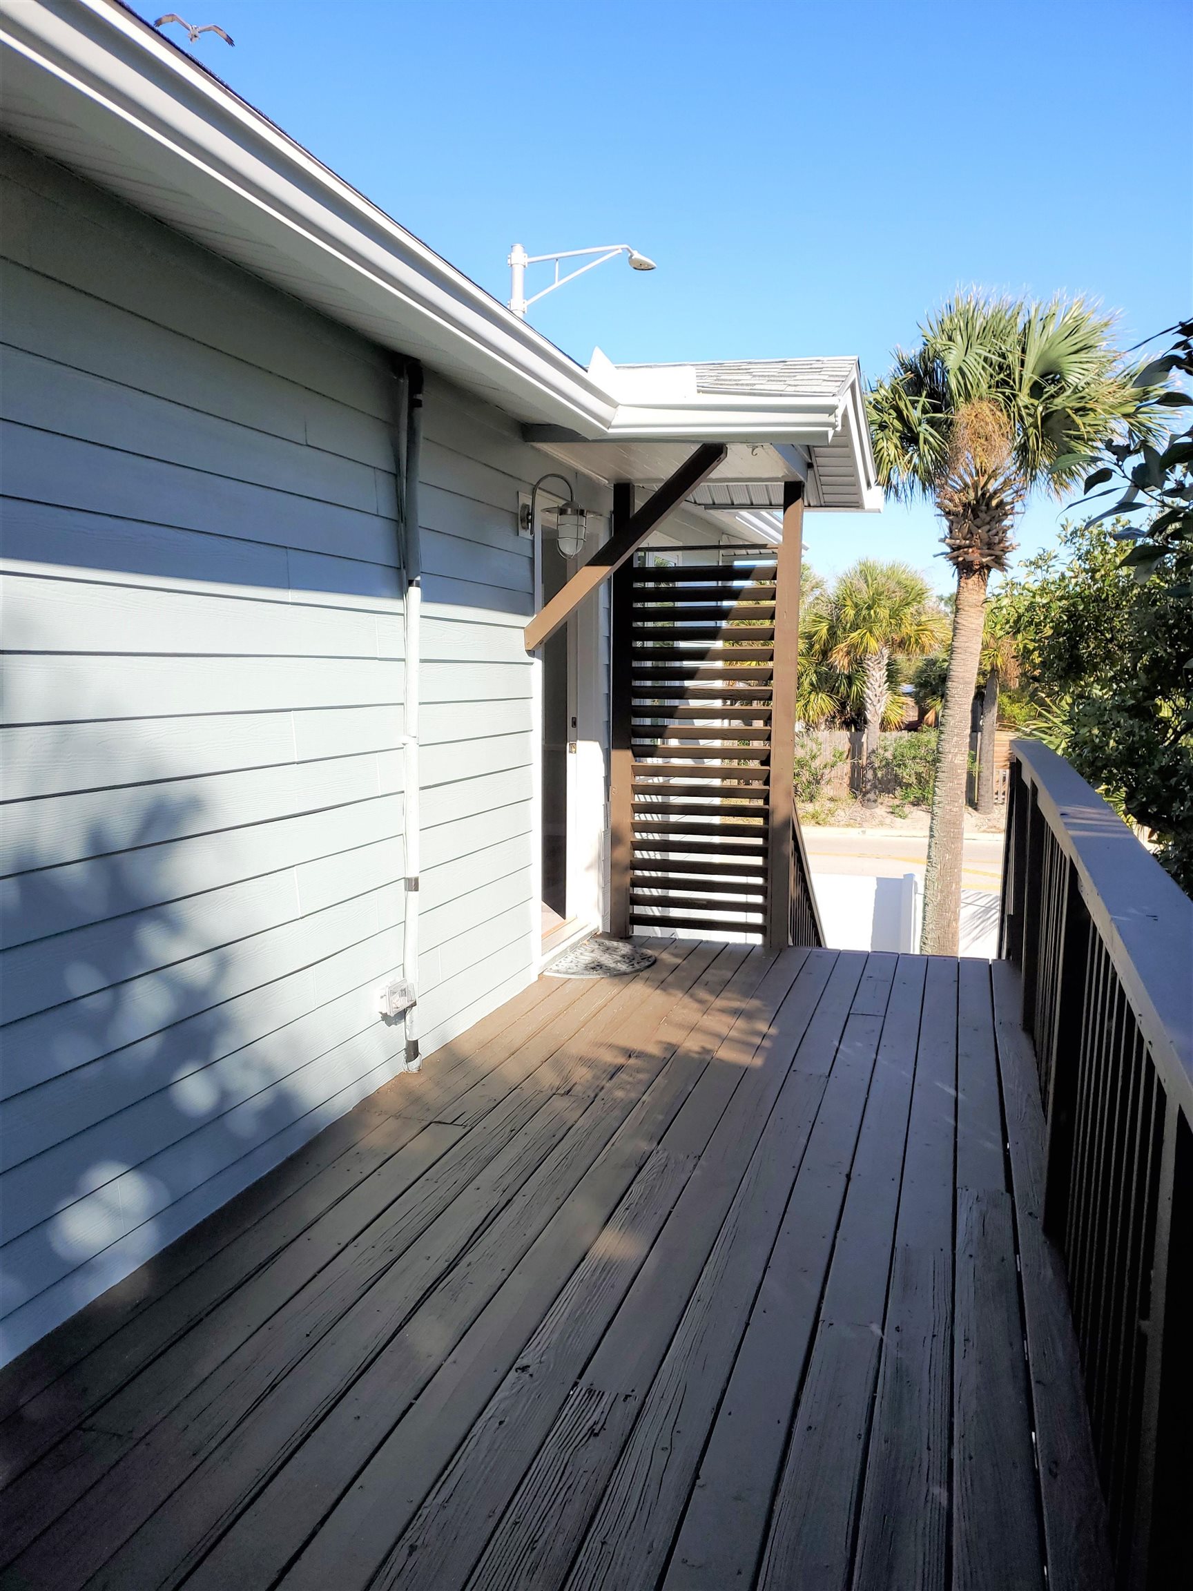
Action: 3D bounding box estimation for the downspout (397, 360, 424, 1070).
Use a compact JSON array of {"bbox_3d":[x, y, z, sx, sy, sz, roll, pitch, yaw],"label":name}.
[{"bbox_3d":[-0.640,-0.248,4.134,0.065,2.490,0.065,2,6,17],"label":"downspout"}]

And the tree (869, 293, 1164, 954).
[{"bbox_3d":[3.799,-0.833,11.151,2.900,7.400,2.900,2,6,17],"label":"tree"}]

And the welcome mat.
[{"bbox_3d":[0.072,0.813,5.909,0.440,0.013,0.785,2,6,17],"label":"welcome mat"}]

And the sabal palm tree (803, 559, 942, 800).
[{"bbox_3d":[7.168,-2.897,31.140,3.600,6.382,3.600,2,6,17],"label":"sabal palm tree"}]

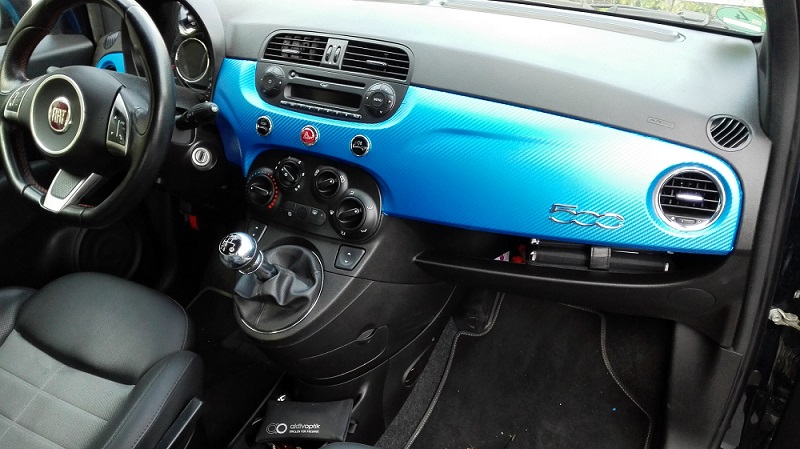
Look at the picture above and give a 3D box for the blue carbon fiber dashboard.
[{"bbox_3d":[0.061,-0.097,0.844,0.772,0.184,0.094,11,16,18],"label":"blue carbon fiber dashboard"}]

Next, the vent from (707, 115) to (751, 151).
[{"bbox_3d":[0.424,-0.115,0.772,0.058,0.025,0.058,1,69,2],"label":"vent"}]

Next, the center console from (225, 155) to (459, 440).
[{"bbox_3d":[-0.121,0.112,1.021,0.280,0.500,0.370,14,35,21],"label":"center console"}]

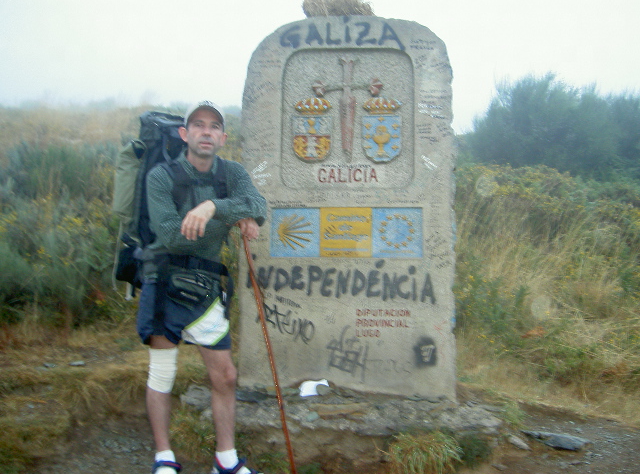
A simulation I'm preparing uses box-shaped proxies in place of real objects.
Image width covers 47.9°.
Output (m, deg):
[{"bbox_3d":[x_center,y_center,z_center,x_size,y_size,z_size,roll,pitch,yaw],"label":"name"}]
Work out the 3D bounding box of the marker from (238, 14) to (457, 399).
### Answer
[{"bbox_3d":[0.155,-0.155,3.870,1.120,1.990,0.270,0,-2,4],"label":"marker"}]

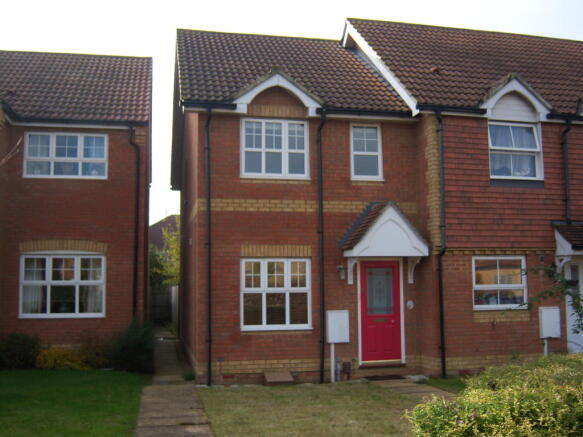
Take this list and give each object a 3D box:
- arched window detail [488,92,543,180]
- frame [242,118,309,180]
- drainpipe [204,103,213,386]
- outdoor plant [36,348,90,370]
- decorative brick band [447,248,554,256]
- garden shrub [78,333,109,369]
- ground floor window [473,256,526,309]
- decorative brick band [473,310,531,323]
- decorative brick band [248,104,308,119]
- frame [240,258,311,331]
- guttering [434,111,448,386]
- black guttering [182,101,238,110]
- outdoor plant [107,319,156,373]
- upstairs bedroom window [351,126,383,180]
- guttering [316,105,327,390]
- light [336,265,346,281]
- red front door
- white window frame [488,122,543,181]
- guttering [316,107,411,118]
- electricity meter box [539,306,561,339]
[{"bbox_3d":[4.323,-1.591,11.705,1.130,1.680,0.220,1,-6,-12],"label":"arched window detail"},{"bbox_3d":[-0.306,-1.289,11.381,1.320,1.111,0.100,0,-5,-11],"label":"frame"},{"bbox_3d":[-1.494,0.468,10.917,0.110,4.996,0.150,1,-5,-11],"label":"drainpipe"},{"bbox_3d":[-4.519,2.784,12.071,1.000,0.420,0.650,1,-6,-12],"label":"outdoor plant"},{"bbox_3d":[3.960,0.635,11.432,2.251,0.133,0.110,0,-5,-11],"label":"decorative brick band"},{"bbox_3d":[-3.906,2.615,12.035,0.575,0.662,0.600,0,-5,-11],"label":"garden shrub"},{"bbox_3d":[3.928,1.206,11.447,1.120,0.986,0.100,1,-6,-12],"label":"ground floor window"},{"bbox_3d":[3.931,1.831,11.365,1.165,0.194,0.100,1,-6,-12],"label":"decorative brick band"},{"bbox_3d":[-0.250,-2.028,11.453,1.160,0.245,0.100,1,-5,-11],"label":"decorative brick band"},{"bbox_3d":[-0.277,1.389,11.138,1.330,1.290,0.100,0,-5,-11],"label":"frame"},{"bbox_3d":[2.744,0.423,11.040,0.140,4.882,0.150,1,-5,-11],"label":"guttering"},{"bbox_3d":[-1.482,-2.054,11.021,0.974,0.110,0.120,1,-5,-11],"label":"black guttering"},{"bbox_3d":[-3.117,2.471,11.846,0.842,0.984,0.850,0,-5,-11],"label":"outdoor plant"},{"bbox_3d":[1.462,-1.274,11.730,0.626,1.104,0.100,0,-5,-11],"label":"upstairs bedroom window"},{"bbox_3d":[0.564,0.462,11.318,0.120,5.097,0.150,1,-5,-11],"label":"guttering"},{"bbox_3d":[0.925,1.009,11.278,0.121,0.284,0.200,0,-5,-11],"label":"light"},{"bbox_3d":[1.716,1.771,11.589,0.812,1.912,0.070,1,-5,-11],"label":"red front door"},{"bbox_3d":[4.272,-1.289,11.531,1.146,1.143,0.120,1,-5,-11],"label":"white window frame"},{"bbox_3d":[1.411,-2.008,11.611,1.890,0.114,0.120,1,-6,-12],"label":"guttering"},{"bbox_3d":[4.887,1.967,11.472,0.380,0.590,0.110,0,-5,-11],"label":"electricity meter box"}]

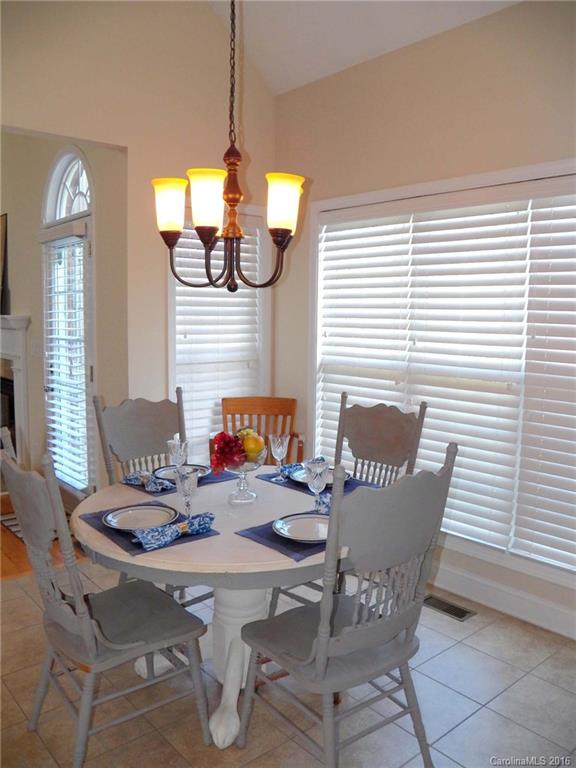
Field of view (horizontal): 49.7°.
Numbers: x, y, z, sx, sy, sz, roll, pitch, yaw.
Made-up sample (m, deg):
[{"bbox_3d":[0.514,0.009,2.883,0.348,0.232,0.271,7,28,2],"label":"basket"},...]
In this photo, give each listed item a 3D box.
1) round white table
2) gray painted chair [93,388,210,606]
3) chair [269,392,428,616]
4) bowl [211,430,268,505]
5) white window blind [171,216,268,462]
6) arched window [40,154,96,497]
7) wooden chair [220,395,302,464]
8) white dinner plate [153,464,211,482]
[{"bbox_3d":[-0.205,0.840,2.481,1.230,0.750,1.230,1,7,0],"label":"round white table"},{"bbox_3d":[-0.532,0.617,2.803,0.485,1.110,0.550,-5,9,-42],"label":"gray painted chair"},{"bbox_3d":[0.256,0.632,2.768,0.485,1.110,0.550,7,9,41],"label":"chair"},{"bbox_3d":[-0.190,0.325,2.495,0.220,0.275,0.210,1,7,0],"label":"bowl"},{"bbox_3d":[-0.450,-0.208,4.061,0.690,1.730,0.070,-5,9,-39],"label":"white window blind"},{"bbox_3d":[-1.570,-0.356,4.411,0.110,2.450,0.920,-5,9,-42],"label":"arched window"},{"bbox_3d":[-0.177,0.599,3.695,0.560,0.950,0.550,1,7,-2],"label":"wooden chair"},{"bbox_3d":[-0.481,0.405,2.812,0.265,0.025,0.265,1,7,0],"label":"white dinner plate"}]

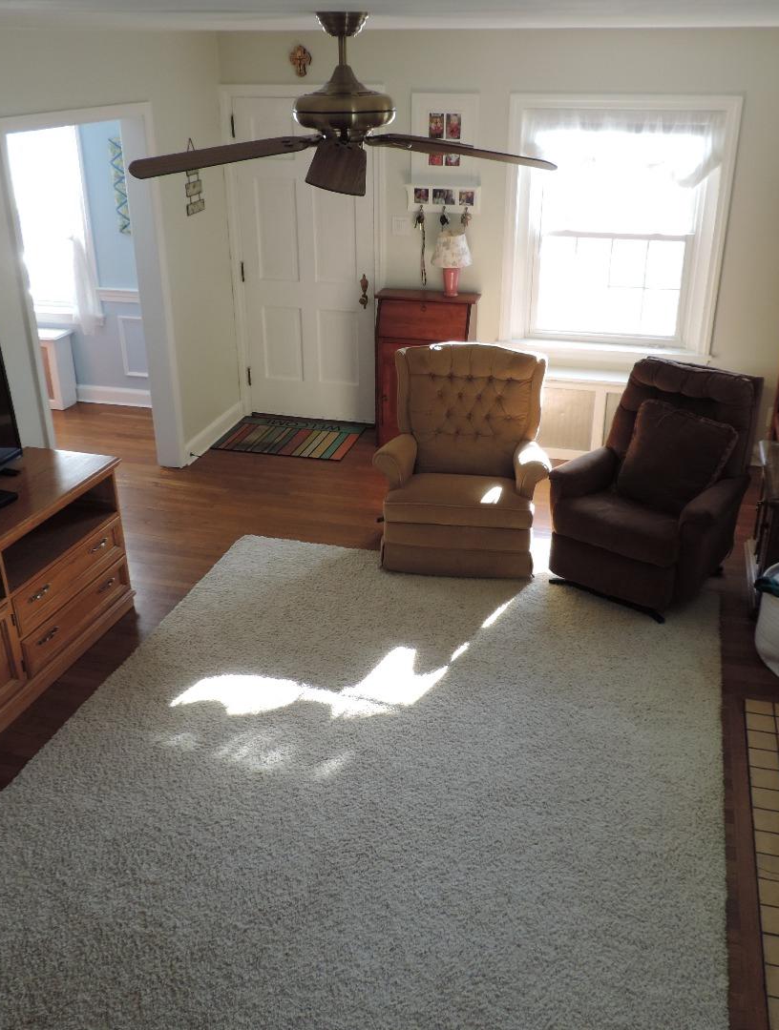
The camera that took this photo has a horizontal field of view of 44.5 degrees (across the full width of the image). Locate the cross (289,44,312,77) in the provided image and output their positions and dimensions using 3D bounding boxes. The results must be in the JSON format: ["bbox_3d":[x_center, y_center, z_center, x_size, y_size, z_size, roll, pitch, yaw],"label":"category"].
[{"bbox_3d":[-0.529,-2.685,5.636,0.140,0.175,0.030,7,27,15],"label":"cross"}]

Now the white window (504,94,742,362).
[{"bbox_3d":[1.297,-1.663,5.556,1.260,1.445,0.140,7,27,15],"label":"white window"}]

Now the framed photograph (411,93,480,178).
[{"bbox_3d":[0.328,-2.239,5.636,0.404,0.469,0.035,7,27,15],"label":"framed photograph"}]

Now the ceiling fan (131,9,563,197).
[{"bbox_3d":[-0.113,-1.255,2.814,1.300,0.420,1.260,0,26,2],"label":"ceiling fan"}]

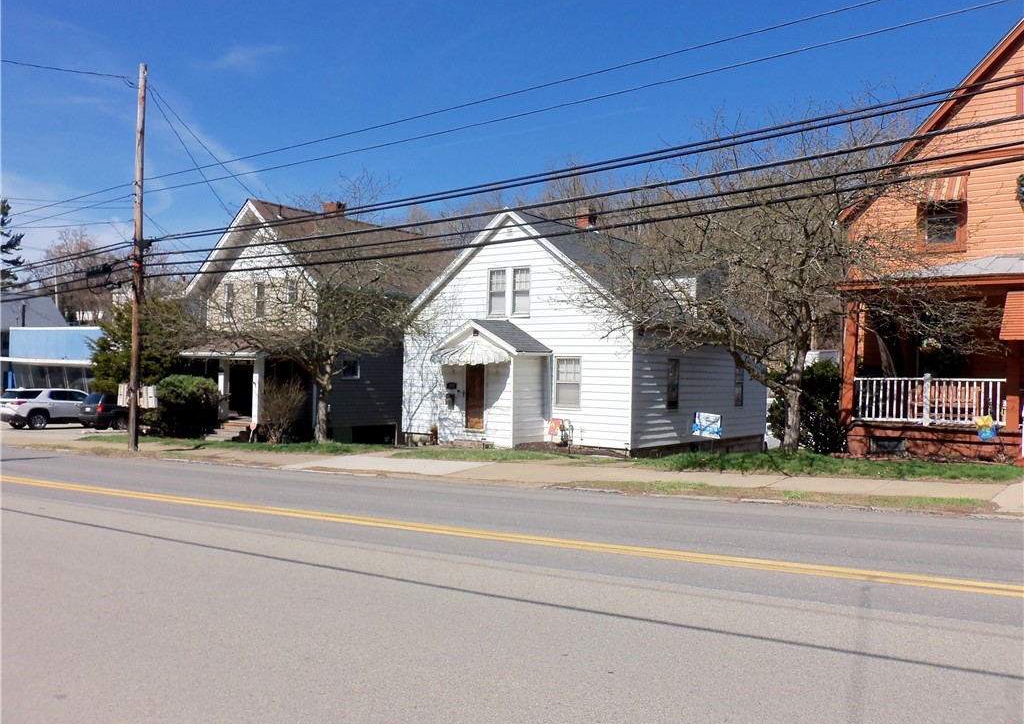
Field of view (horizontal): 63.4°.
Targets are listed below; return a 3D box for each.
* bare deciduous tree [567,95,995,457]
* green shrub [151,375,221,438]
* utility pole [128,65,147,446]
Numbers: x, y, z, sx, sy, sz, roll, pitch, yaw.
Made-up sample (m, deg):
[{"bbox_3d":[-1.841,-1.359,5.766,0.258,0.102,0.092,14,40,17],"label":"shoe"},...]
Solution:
[{"bbox_3d":[5.501,-1.754,16.600,8.200,7.100,7.500,1,-1,0],"label":"bare deciduous tree"},{"bbox_3d":[-11.229,1.526,28.400,2.300,2.170,2.000,1,-1,37],"label":"green shrub"},{"bbox_3d":[-10.295,-2.876,22.800,0.290,10.700,0.290,1,-1,37],"label":"utility pole"}]

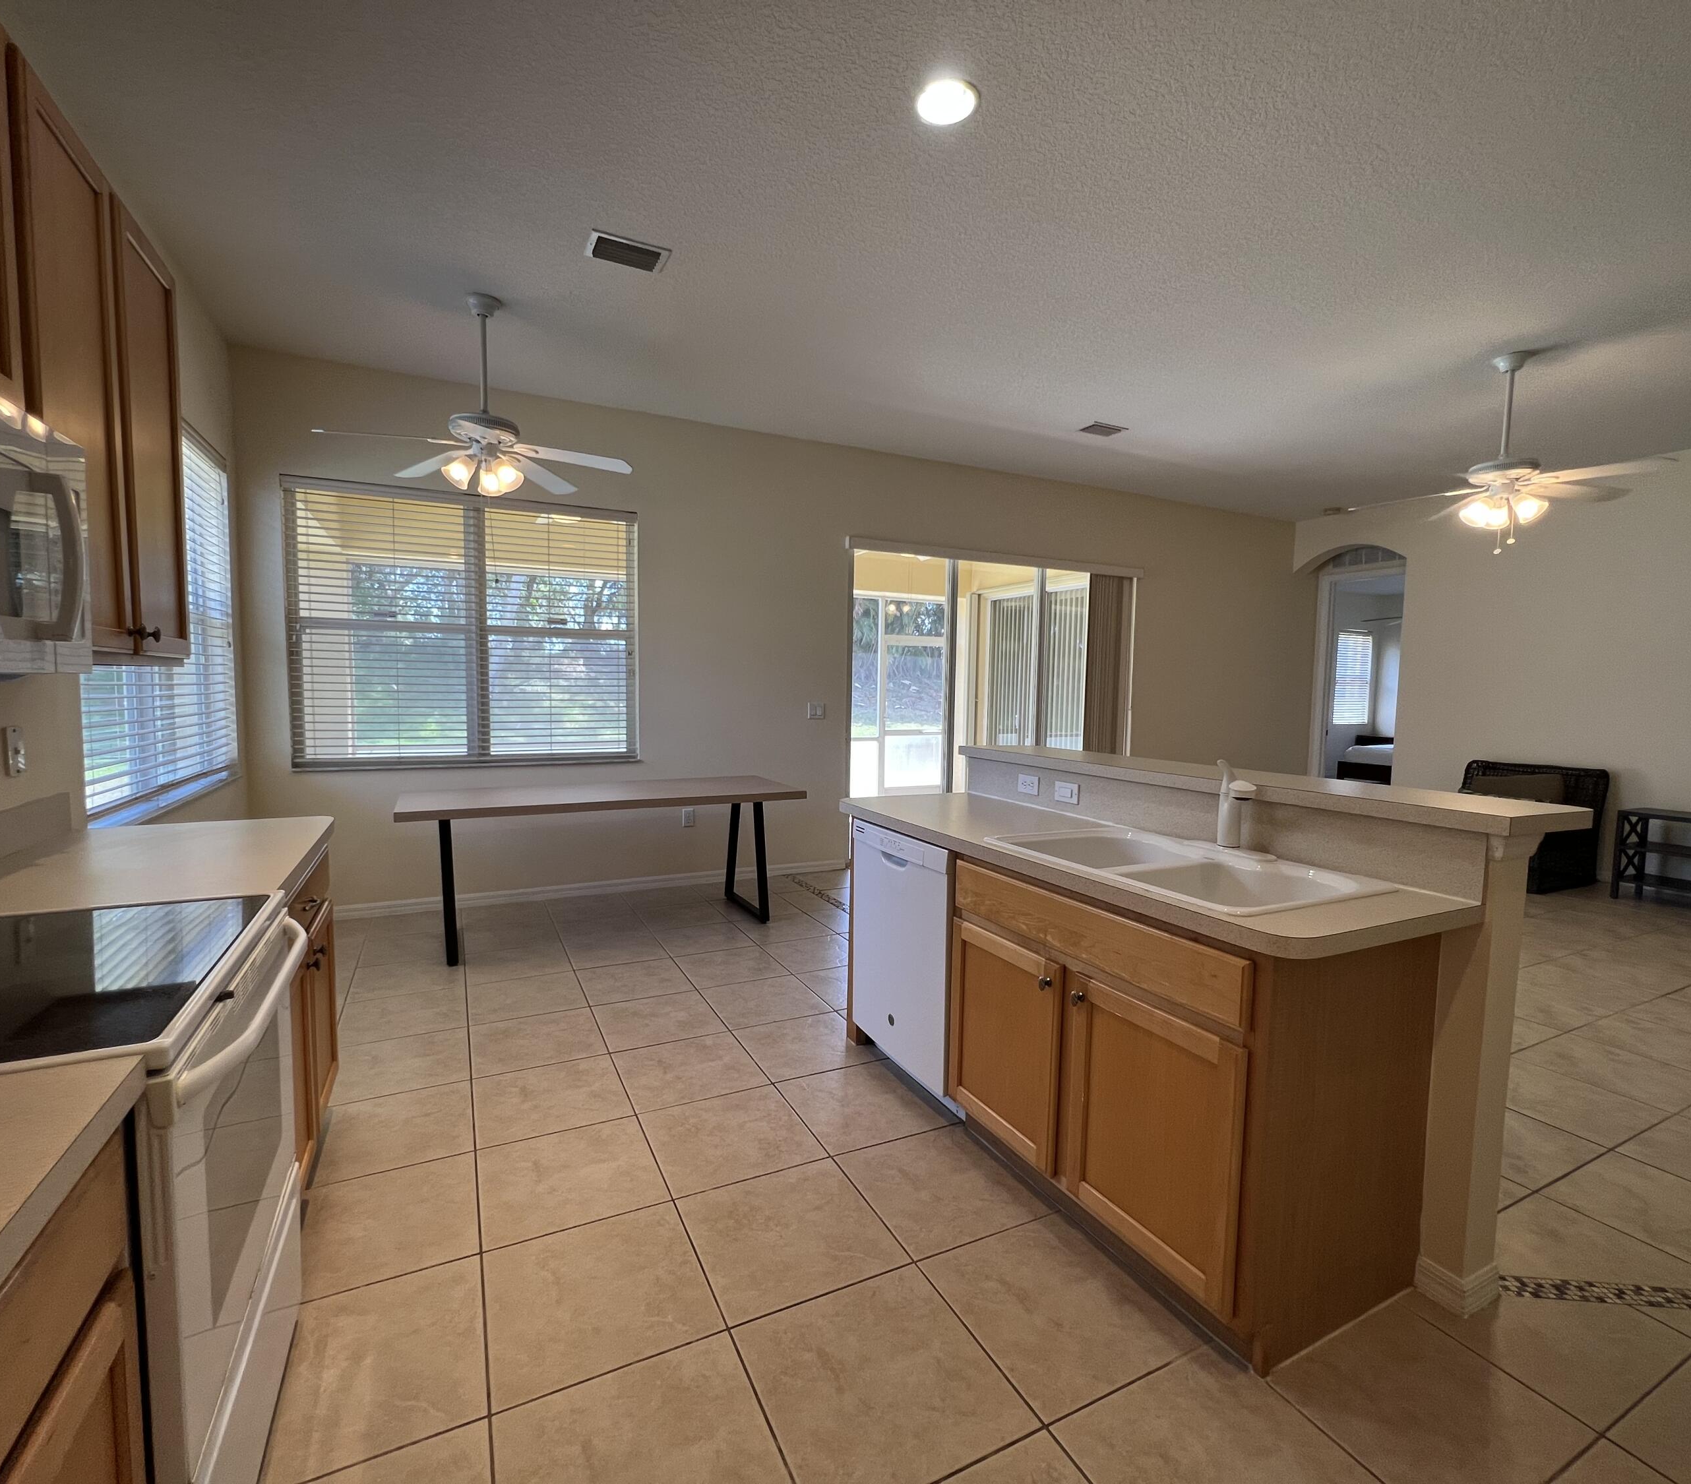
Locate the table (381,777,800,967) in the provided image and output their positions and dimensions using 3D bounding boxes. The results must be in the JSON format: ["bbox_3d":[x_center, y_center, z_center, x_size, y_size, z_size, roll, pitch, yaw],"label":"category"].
[{"bbox_3d":[-1.338,0.649,4.210,2.046,0.745,0.755,-2,5,-27],"label":"table"}]

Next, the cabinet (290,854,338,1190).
[{"bbox_3d":[-1.716,0.756,1.857,0.606,0.874,0.894,-2,5,-27],"label":"cabinet"}]

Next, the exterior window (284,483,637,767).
[{"bbox_3d":[-2.146,-0.637,4.364,1.817,1.519,0.060,-1,5,-26],"label":"exterior window"}]

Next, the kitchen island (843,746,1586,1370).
[{"bbox_3d":[0.820,0.643,2.310,1.023,1.092,1.817,-2,5,-27],"label":"kitchen island"}]

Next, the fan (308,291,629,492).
[{"bbox_3d":[-1.608,-1.521,3.292,1.291,0.854,1.271,-2,5,-27],"label":"fan"}]

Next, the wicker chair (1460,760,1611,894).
[{"bbox_3d":[4.915,0.588,5.486,0.814,0.824,0.804,-2,5,-27],"label":"wicker chair"}]

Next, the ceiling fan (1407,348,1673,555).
[{"bbox_3d":[3.326,-1.442,3.750,1.271,0.963,1.271,-2,5,-27],"label":"ceiling fan"}]

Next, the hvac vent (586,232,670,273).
[{"bbox_3d":[-0.846,-1.906,2.901,0.298,0.020,0.184,-2,5,-27],"label":"hvac vent"}]

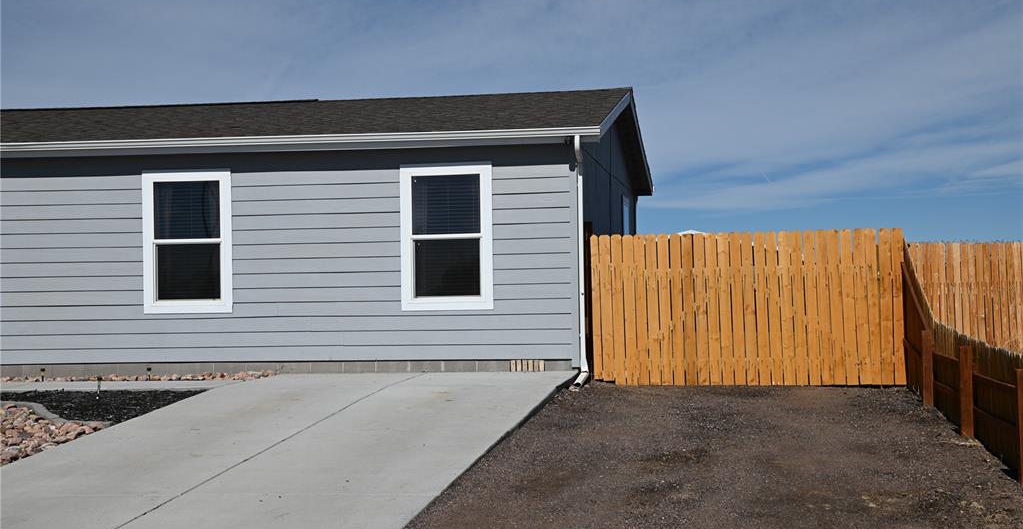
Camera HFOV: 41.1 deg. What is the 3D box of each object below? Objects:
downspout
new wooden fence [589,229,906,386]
[{"bbox_3d":[0.795,-0.030,15.830,0.140,2.930,0.400,-1,-1,7],"label":"downspout"},{"bbox_3d":[2.790,0.525,16.250,3.660,1.840,0.100,-1,-1,7],"label":"new wooden fence"}]

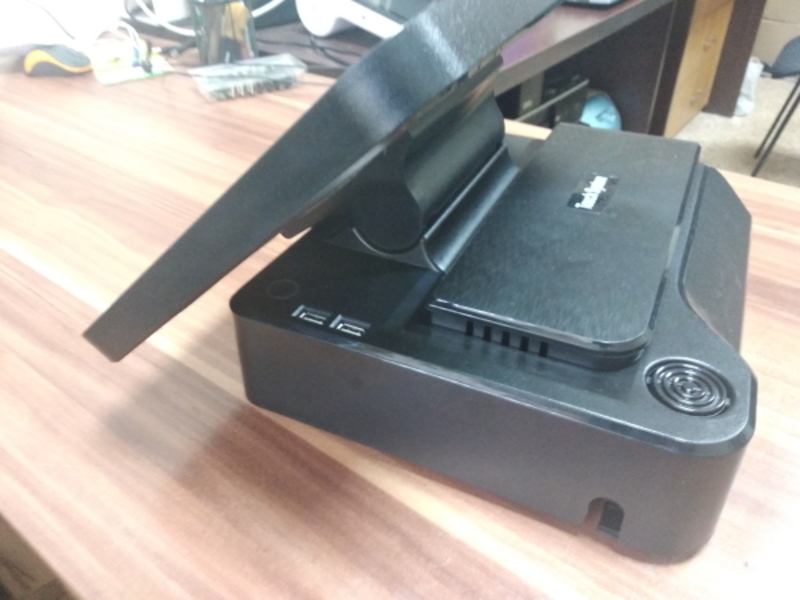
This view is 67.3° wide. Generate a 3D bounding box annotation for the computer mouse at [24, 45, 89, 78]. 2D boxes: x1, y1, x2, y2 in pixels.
[{"bbox_3d":[-0.509,-0.358,0.890,0.099,0.037,0.061,1,37,4],"label":"computer mouse"}]

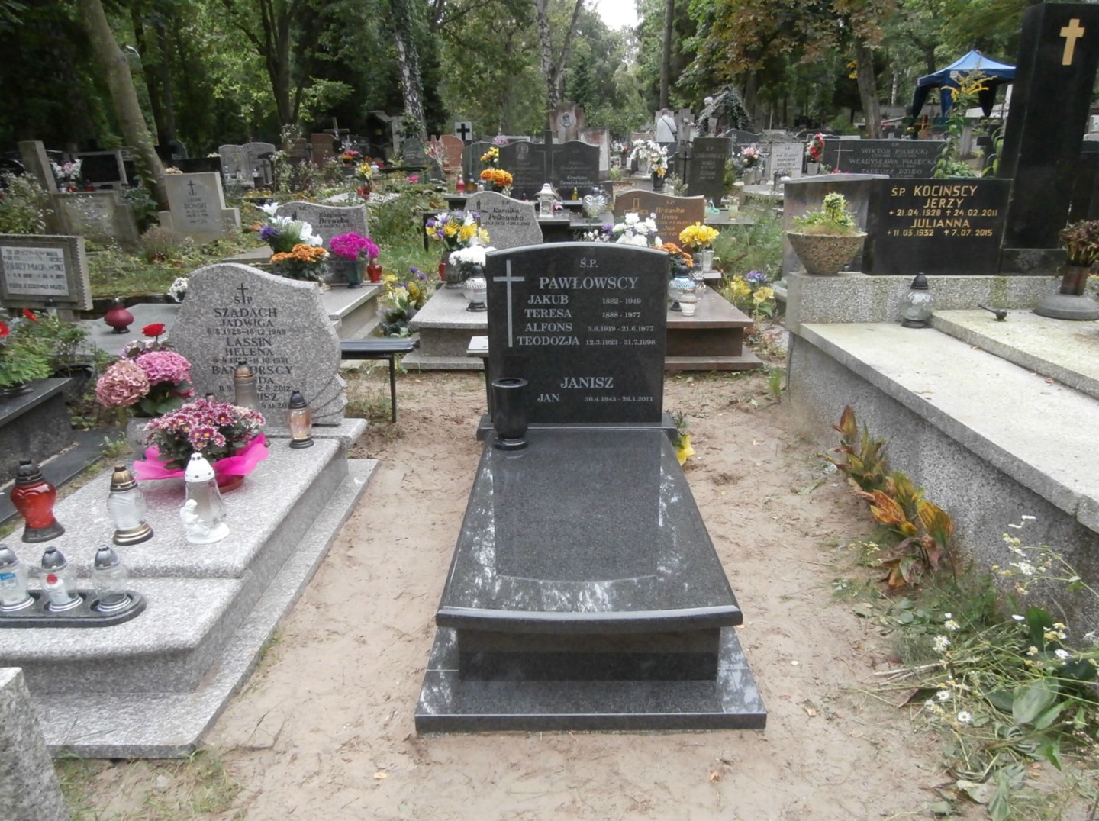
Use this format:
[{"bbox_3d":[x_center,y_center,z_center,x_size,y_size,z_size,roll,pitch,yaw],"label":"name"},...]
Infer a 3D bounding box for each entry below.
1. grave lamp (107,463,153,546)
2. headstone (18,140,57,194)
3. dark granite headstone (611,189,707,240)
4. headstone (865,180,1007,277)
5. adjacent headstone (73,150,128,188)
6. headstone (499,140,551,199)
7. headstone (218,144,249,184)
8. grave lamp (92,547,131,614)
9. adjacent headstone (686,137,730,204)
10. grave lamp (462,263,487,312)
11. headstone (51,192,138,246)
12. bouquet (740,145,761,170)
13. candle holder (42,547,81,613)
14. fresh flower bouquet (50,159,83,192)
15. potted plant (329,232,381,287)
[{"bbox_3d":[-1.376,0.297,2.484,0.125,0.255,0.125,0,17,1],"label":"grave lamp"},{"bbox_3d":[-6.302,-2.958,9.408,0.294,0.717,0.167,0,18,1],"label":"headstone"},{"bbox_3d":[1.006,-1.692,7.000,0.870,0.720,0.100,0,17,1],"label":"dark granite headstone"},{"bbox_3d":[2.190,-1.060,4.413,0.764,0.539,0.118,0,18,1],"label":"headstone"},{"bbox_3d":[-6.387,-3.437,10.858,0.640,0.520,0.160,0,18,0],"label":"adjacent headstone"},{"bbox_3d":[-0.344,-3.219,10.239,0.666,0.778,0.118,0,18,1],"label":"headstone"},{"bbox_3d":[-5.813,-4.519,14.000,0.580,0.760,0.120,0,17,1],"label":"headstone"},{"bbox_3d":[-1.257,0.470,2.163,0.095,0.190,0.095,0,17,1],"label":"grave lamp"},{"bbox_3d":[2.109,-3.201,10.200,0.540,0.950,0.120,0,17,1],"label":"adjacent headstone"},{"bbox_3d":[-0.550,-0.954,5.799,0.220,0.360,0.220,0,17,1],"label":"grave lamp"},{"bbox_3d":[-5.027,-2.128,8.451,0.860,0.620,0.180,0,18,0],"label":"headstone"},{"bbox_3d":[3.111,-3.922,11.800,0.340,0.370,0.300,0,17,1],"label":"bouquet"},{"bbox_3d":[-1.490,0.501,2.308,0.110,0.191,0.110,0,18,1],"label":"candle holder"},{"bbox_3d":[-6.528,-3.190,10.308,0.420,0.420,0.360,0,18,0],"label":"fresh flower bouquet"},{"bbox_3d":[-1.782,-1.366,6.900,0.461,0.483,0.421,0,18,1],"label":"potted plant"}]

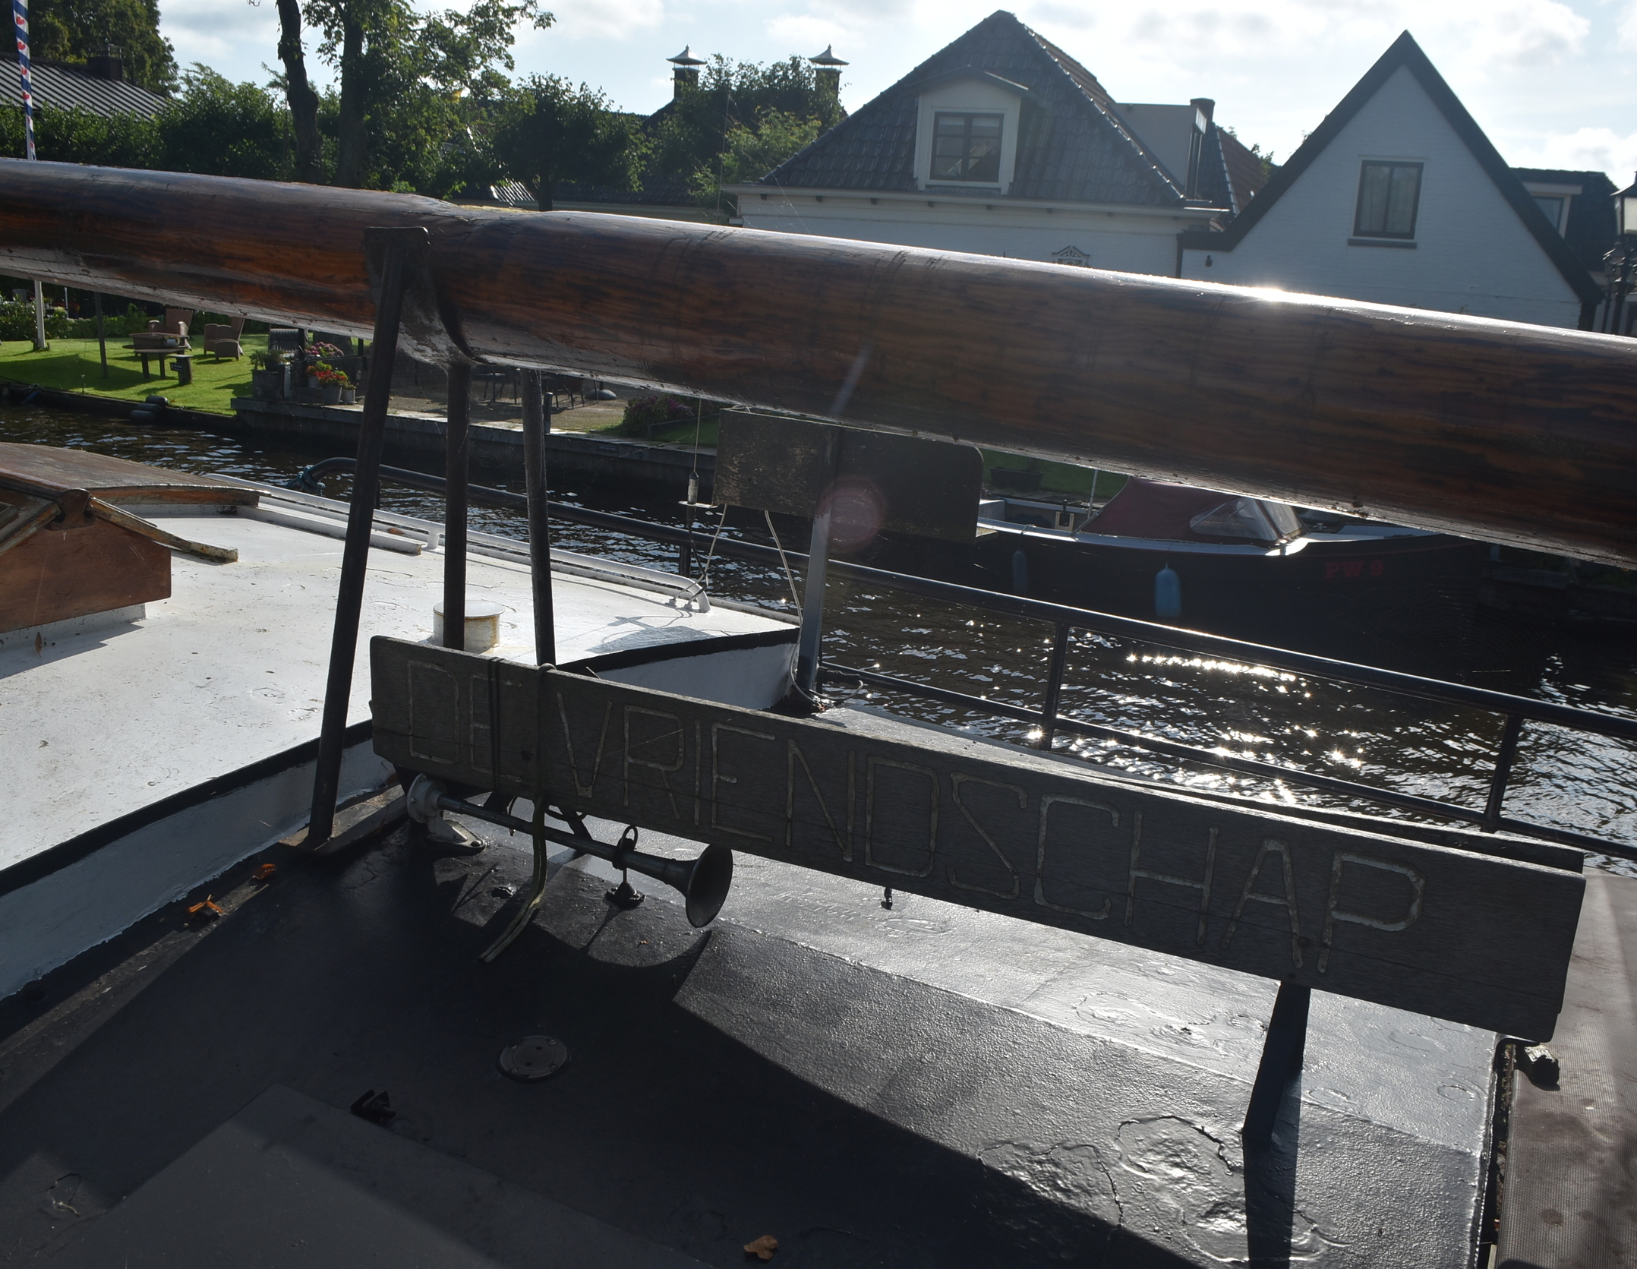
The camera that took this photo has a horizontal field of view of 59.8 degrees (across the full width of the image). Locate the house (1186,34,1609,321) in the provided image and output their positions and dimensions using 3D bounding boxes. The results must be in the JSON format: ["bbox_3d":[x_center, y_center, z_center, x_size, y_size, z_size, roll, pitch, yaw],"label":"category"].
[{"bbox_3d":[7.610,-4.773,19.264,4.640,5.280,6.500,9,15,20],"label":"house"}]

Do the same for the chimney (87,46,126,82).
[{"bbox_3d":[-20.250,-16.246,40.500,0.900,1.000,0.600,9,15,19],"label":"chimney"}]

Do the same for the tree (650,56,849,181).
[{"bbox_3d":[-1.872,-10.306,34.877,4.600,7.250,4.400,8,15,18],"label":"tree"}]

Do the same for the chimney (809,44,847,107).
[{"bbox_3d":[0.298,-17.238,44.000,1.000,1.800,1.000,8,15,18],"label":"chimney"}]

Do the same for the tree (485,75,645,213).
[{"bbox_3d":[-5.090,-8.206,28.698,3.200,5.770,3.200,8,15,18],"label":"tree"}]

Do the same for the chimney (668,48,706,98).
[{"bbox_3d":[-4.214,-17.944,45.500,1.000,1.600,1.000,8,15,18],"label":"chimney"}]

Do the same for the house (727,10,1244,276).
[{"bbox_3d":[3.671,-6.798,24.627,7.270,6.110,10.500,8,15,18],"label":"house"}]

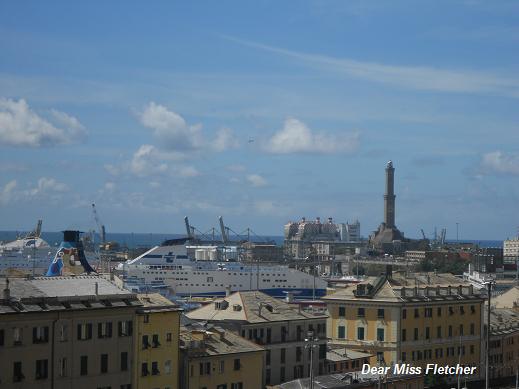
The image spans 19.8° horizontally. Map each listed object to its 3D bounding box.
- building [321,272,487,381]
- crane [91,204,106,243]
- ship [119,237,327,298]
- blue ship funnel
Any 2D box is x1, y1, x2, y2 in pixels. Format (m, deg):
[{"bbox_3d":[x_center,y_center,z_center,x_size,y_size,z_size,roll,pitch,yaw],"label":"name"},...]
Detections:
[{"bbox_3d":[30.002,27.062,302.764,18.240,23.085,33.915,0,-2,37],"label":"building"},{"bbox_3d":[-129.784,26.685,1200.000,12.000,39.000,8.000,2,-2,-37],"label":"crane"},{"bbox_3d":[-20.291,40.861,825.000,113.000,33.000,22.000,1,-1,-8],"label":"ship"},{"bbox_3d":[-70.232,21.867,550.000,17.500,16.500,9.500,1,-1,6],"label":"blue ship funnel"}]

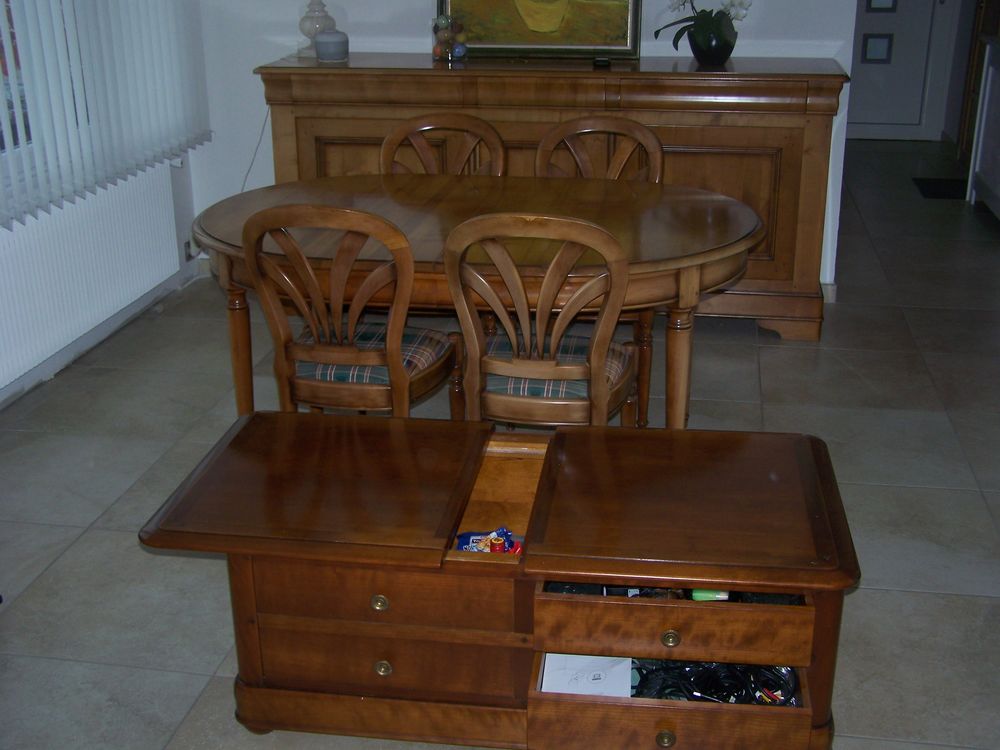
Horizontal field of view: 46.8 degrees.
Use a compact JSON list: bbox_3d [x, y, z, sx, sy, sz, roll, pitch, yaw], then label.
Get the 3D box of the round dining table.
[{"bbox_3d":[-0.080,-0.122,3.546,1.720,0.760,1.160,3,21,10],"label":"round dining table"}]

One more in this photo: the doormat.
[{"bbox_3d":[2.818,-1.167,7.204,0.420,0.012,0.640,3,21,10],"label":"doormat"}]

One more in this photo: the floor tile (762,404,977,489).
[{"bbox_3d":[1.151,0.221,3.672,0.605,0.010,0.600,3,21,10],"label":"floor tile"}]

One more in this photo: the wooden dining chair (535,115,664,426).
[{"bbox_3d":[0.307,-0.355,3.888,0.455,0.940,0.510,3,21,10],"label":"wooden dining chair"}]

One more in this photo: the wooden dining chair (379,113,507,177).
[{"bbox_3d":[-0.226,-0.392,3.999,0.460,0.945,0.510,3,21,10],"label":"wooden dining chair"}]

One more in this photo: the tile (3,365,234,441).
[{"bbox_3d":[-1.292,0.099,4.100,0.610,0.010,0.600,3,21,10],"label":"tile"}]

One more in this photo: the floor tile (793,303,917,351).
[{"bbox_3d":[1.363,-0.200,4.766,0.605,0.010,0.600,3,21,10],"label":"floor tile"}]

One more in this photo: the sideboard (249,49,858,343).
[{"bbox_3d":[0.203,-0.761,4.808,2.280,1.045,0.560,3,21,10],"label":"sideboard"}]

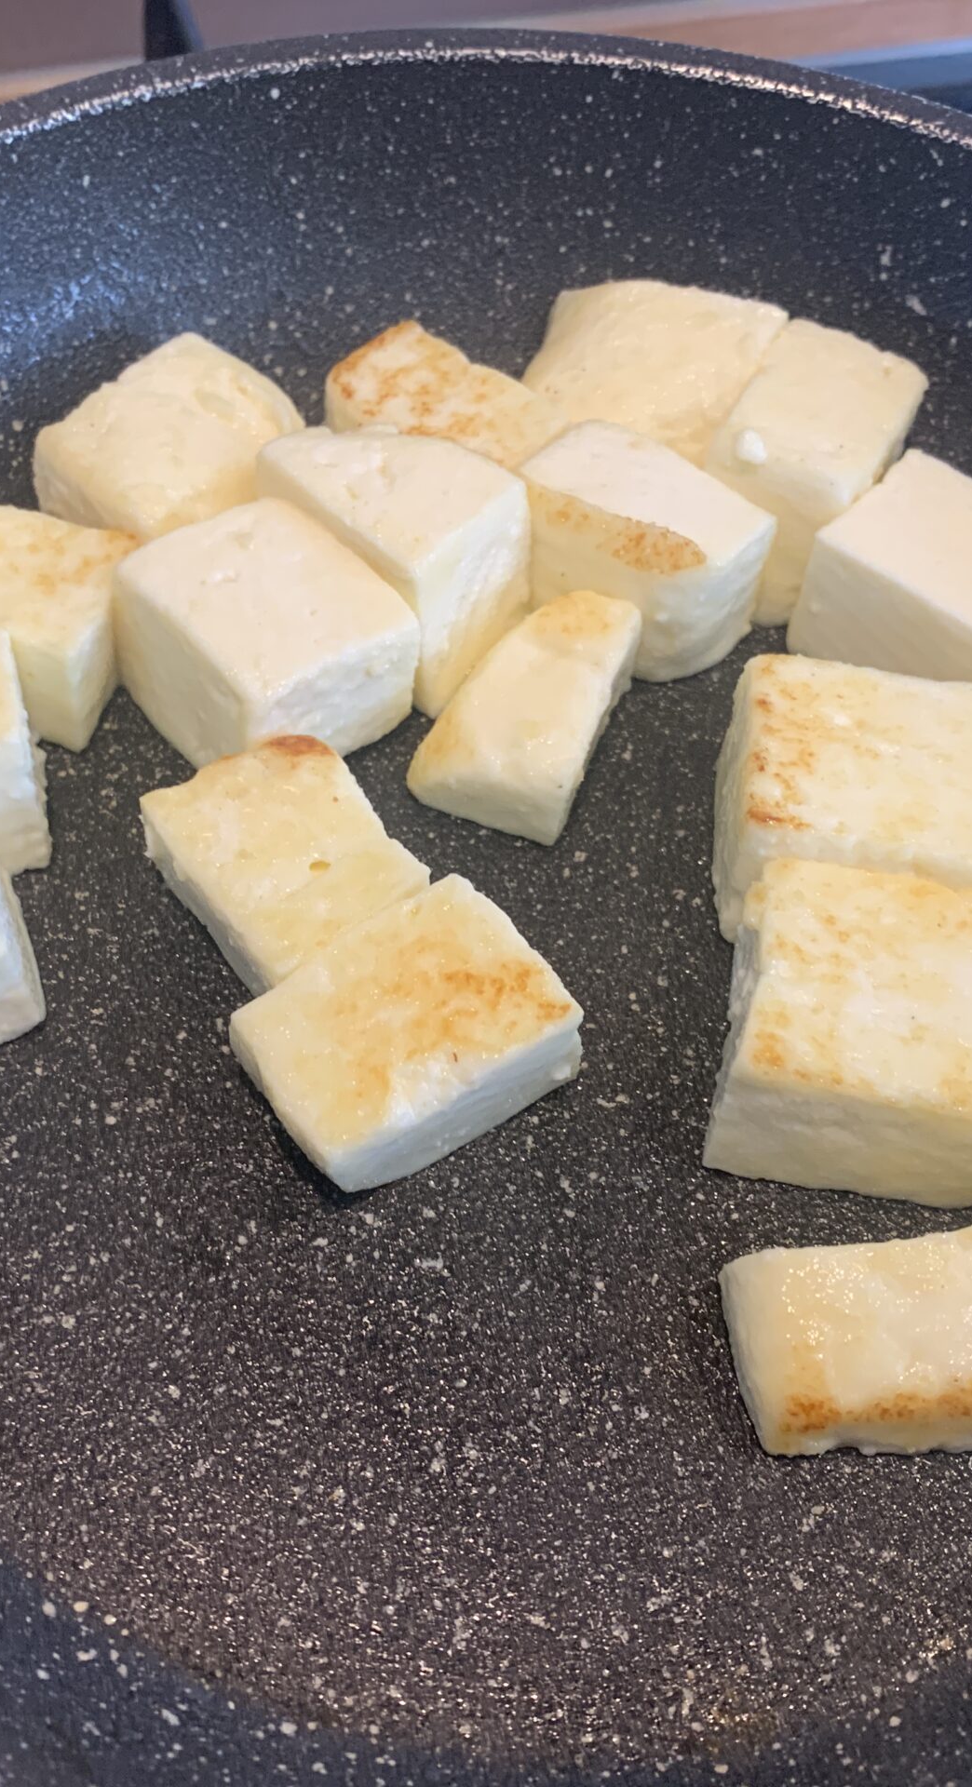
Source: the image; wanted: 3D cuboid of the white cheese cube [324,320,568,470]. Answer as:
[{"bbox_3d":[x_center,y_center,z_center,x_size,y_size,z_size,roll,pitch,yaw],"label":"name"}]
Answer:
[{"bbox_3d":[-0.006,-0.065,0.266,0.030,0.021,0.021,35,60,17],"label":"white cheese cube"}]

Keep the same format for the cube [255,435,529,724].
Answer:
[{"bbox_3d":[-0.012,-0.044,0.232,0.028,0.028,0.021,37,61,18],"label":"cube"}]

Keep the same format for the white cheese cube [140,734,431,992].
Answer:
[{"bbox_3d":[-0.025,-0.005,0.230,0.025,0.011,0.028,-29,62,-23],"label":"white cheese cube"}]

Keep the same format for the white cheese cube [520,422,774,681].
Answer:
[{"bbox_3d":[0.022,-0.050,0.257,0.032,0.021,0.017,37,59,22],"label":"white cheese cube"}]

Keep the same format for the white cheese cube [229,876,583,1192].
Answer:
[{"bbox_3d":[-0.010,0.016,0.216,0.034,0.013,0.025,-29,62,-22],"label":"white cheese cube"}]

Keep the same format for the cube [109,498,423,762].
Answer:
[{"bbox_3d":[-0.029,-0.033,0.242,0.027,0.021,0.031,-33,63,-25],"label":"cube"}]

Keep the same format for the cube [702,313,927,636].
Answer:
[{"bbox_3d":[0.043,-0.057,0.247,0.021,0.025,0.029,25,58,11],"label":"cube"}]

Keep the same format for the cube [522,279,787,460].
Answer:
[{"bbox_3d":[0.022,-0.065,0.252,0.031,0.022,0.029,18,57,7],"label":"cube"}]

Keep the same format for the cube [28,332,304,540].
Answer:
[{"bbox_3d":[-0.041,-0.057,0.243,0.023,0.018,0.031,37,61,18],"label":"cube"}]

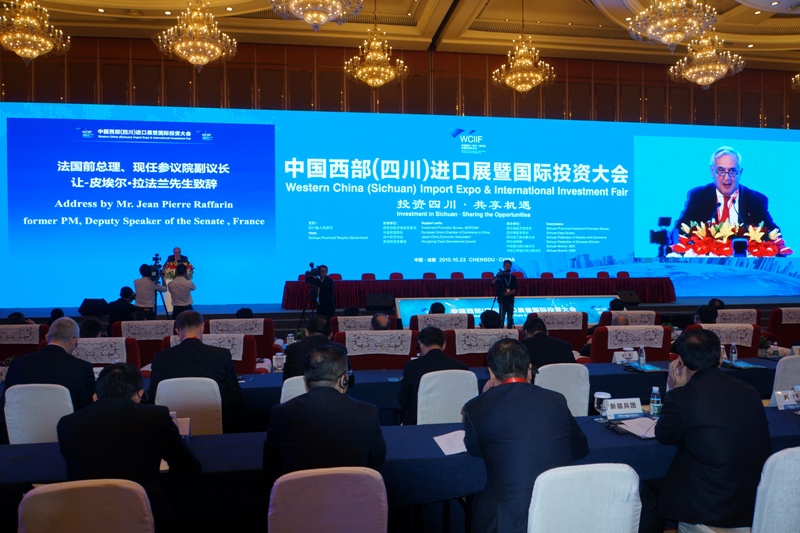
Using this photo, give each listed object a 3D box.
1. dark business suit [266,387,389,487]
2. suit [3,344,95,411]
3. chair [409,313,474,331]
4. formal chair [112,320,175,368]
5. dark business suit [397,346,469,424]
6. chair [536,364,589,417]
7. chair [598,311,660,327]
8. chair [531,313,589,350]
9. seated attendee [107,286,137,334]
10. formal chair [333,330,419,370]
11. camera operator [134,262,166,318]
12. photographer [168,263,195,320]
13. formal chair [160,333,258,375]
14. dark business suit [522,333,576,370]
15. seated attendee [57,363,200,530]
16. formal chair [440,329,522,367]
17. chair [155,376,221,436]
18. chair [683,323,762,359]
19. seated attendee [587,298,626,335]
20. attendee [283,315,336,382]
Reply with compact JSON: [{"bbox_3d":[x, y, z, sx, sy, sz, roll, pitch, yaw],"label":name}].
[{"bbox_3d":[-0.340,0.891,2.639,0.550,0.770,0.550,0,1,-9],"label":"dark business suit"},{"bbox_3d":[-2.470,0.889,4.260,0.560,0.680,0.420,0,0,-9],"label":"suit"},{"bbox_3d":[0.447,1.092,7.575,0.770,1.020,0.780,0,1,-9],"label":"chair"},{"bbox_3d":[-3.008,1.113,7.333,0.900,1.020,0.800,0,1,-9],"label":"formal chair"},{"bbox_3d":[0.250,0.901,4.570,0.520,0.640,0.450,0,0,-9],"label":"dark business suit"},{"bbox_3d":[1.147,1.162,4.607,0.450,0.930,0.550,0,1,-13],"label":"chair"},{"bbox_3d":[2.960,1.100,8.280,0.870,1.030,0.820,0,0,-9],"label":"chair"},{"bbox_3d":[1.998,1.077,8.170,0.900,1.020,0.800,0,1,-9],"label":"chair"},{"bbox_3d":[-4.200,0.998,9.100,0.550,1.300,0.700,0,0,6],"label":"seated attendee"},{"bbox_3d":[-0.292,1.111,6.117,0.900,1.020,0.800,0,1,-9],"label":"formal chair"},{"bbox_3d":[-4.315,0.772,10.379,0.560,1.660,0.500,0,1,-14],"label":"camera operator"},{"bbox_3d":[-3.740,0.759,10.330,0.500,1.680,0.420,-1,1,-18],"label":"photographer"},{"bbox_3d":[-1.830,1.146,5.950,0.870,1.030,0.820,0,0,-9],"label":"formal chair"},{"bbox_3d":[1.155,0.860,4.680,0.520,0.690,0.430,0,0,-9],"label":"dark business suit"},{"bbox_3d":[-1.102,1.026,2.578,0.560,1.270,0.780,0,1,-10],"label":"seated attendee"},{"bbox_3d":[0.762,1.103,6.293,0.900,1.020,0.800,0,1,-9],"label":"formal chair"},{"bbox_3d":[-1.399,1.182,4.117,0.450,0.930,0.550,0,1,-10],"label":"chair"},{"bbox_3d":[3.376,1.084,6.731,0.900,1.020,0.800,0,1,-9],"label":"chair"},{"bbox_3d":[2.890,1.015,8.350,0.580,1.200,0.800,0,0,-9],"label":"seated attendee"},{"bbox_3d":[-0.631,0.989,4.466,0.530,1.300,0.850,0,1,-9],"label":"attendee"}]

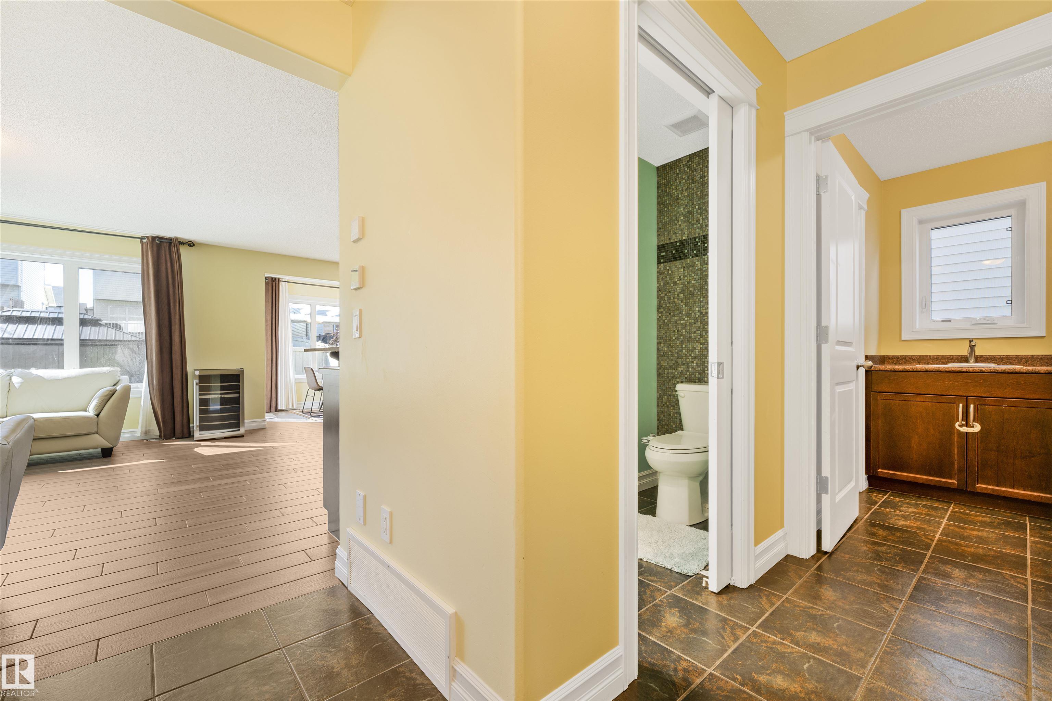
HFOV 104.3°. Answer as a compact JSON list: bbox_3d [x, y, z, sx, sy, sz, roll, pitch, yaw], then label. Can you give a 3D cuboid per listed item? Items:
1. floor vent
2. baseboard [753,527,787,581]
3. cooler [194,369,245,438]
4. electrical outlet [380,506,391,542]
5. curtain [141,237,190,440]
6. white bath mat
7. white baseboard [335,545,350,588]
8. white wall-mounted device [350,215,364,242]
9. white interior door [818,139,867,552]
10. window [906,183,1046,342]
[{"bbox_3d":[-0.473,0.864,1.438,0.024,0.250,0.790,1,-1,-43],"label":"floor vent"},{"bbox_3d":[1.121,0.927,1.879,0.390,0.145,0.020,1,-1,-41],"label":"baseboard"},{"bbox_3d":[-3.765,0.630,5.016,0.485,0.825,0.490,1,-1,-40],"label":"cooler"},{"bbox_3d":[-0.507,0.636,1.493,0.008,0.117,0.076,1,-1,-43],"label":"electrical outlet"},{"bbox_3d":[-4.221,-0.142,4.799,0.461,2.350,0.120,1,-1,-40],"label":"curtain"},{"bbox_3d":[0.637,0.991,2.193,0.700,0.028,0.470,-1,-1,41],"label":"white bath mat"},{"bbox_3d":[-0.783,0.922,1.761,0.022,0.143,0.145,1,-1,-43],"label":"white baseboard"},{"bbox_3d":[-0.688,-0.491,1.669,0.020,0.088,0.080,1,-1,-43],"label":"white wall-mounted device"},{"bbox_3d":[1.746,-0.021,2.259,0.720,2.025,0.037,1,-1,-42],"label":"white interior door"},{"bbox_3d":[3.315,-0.615,3.072,0.090,1.045,0.717,1,-1,-42],"label":"window"}]

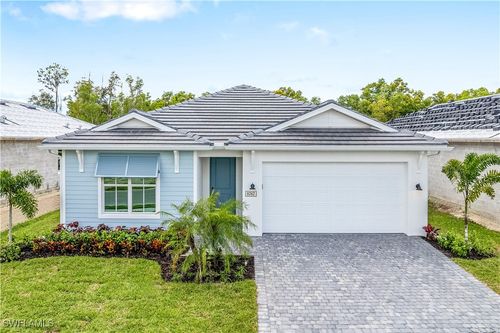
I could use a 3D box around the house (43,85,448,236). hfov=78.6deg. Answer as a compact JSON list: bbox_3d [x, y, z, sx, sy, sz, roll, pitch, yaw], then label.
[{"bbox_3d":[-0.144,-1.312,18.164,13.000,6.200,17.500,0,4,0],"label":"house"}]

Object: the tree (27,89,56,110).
[{"bbox_3d":[-33.553,-6.348,49.678,4.355,11.852,4.355,0,4,0],"label":"tree"}]

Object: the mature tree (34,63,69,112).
[{"bbox_3d":[-30.393,-8.151,47.547,4.925,15.746,4.925,0,4,0],"label":"mature tree"}]

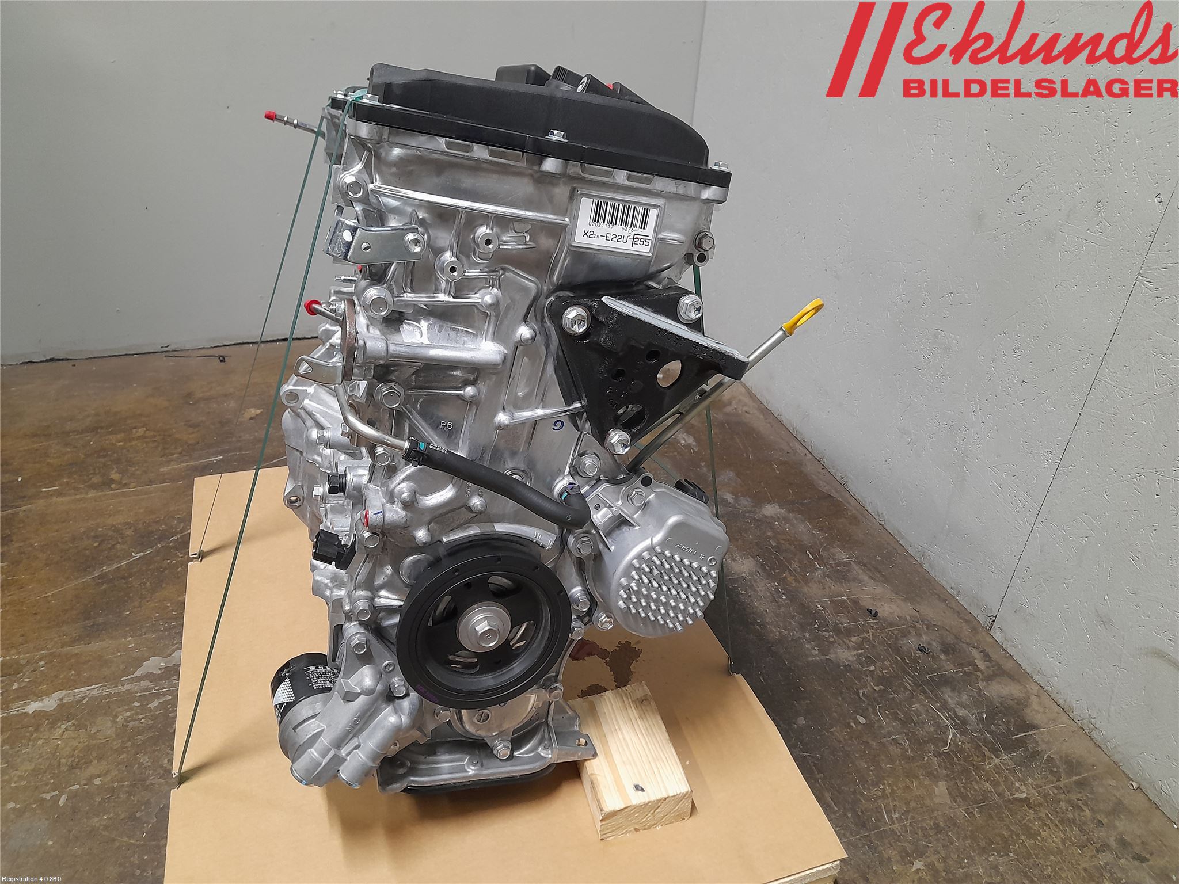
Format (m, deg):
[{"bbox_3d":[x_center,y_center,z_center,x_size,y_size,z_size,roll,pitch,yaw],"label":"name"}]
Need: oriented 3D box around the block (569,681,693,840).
[{"bbox_3d":[0.035,0.322,0.864,0.092,0.043,0.139,-6,34,-14],"label":"block"}]

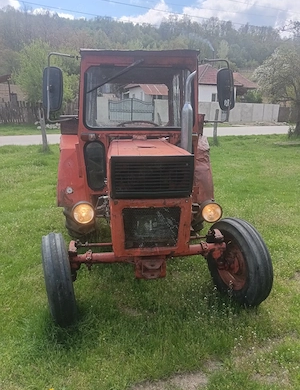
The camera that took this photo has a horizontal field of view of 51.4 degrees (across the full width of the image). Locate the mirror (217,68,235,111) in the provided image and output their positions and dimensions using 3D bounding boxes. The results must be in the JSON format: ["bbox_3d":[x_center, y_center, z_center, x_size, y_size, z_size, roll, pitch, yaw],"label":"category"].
[{"bbox_3d":[0.843,-1.164,3.451,0.223,0.452,0.061,-6,14,-24],"label":"mirror"}]

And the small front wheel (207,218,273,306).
[{"bbox_3d":[0.741,0.577,2.680,0.178,0.756,0.756,-8,15,-23],"label":"small front wheel"}]

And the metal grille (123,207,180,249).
[{"bbox_3d":[0.015,0.257,2.395,0.447,0.325,0.035,-1,13,-5],"label":"metal grille"}]

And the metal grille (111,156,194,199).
[{"bbox_3d":[0.017,-0.130,2.294,0.609,0.310,0.061,-1,13,-5],"label":"metal grille"}]

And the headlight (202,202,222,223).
[{"bbox_3d":[0.504,0.143,2.558,0.173,0.173,0.132,-2,13,-7],"label":"headlight"}]

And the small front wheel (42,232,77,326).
[{"bbox_3d":[-0.731,0.672,2.489,0.178,0.756,0.756,-8,15,-24],"label":"small front wheel"}]

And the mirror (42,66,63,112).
[{"bbox_3d":[-1.014,-1.109,3.278,0.223,0.452,0.061,2,13,10],"label":"mirror"}]

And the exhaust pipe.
[{"bbox_3d":[0.339,-0.688,2.760,0.142,0.792,0.112,-1,13,-5],"label":"exhaust pipe"}]

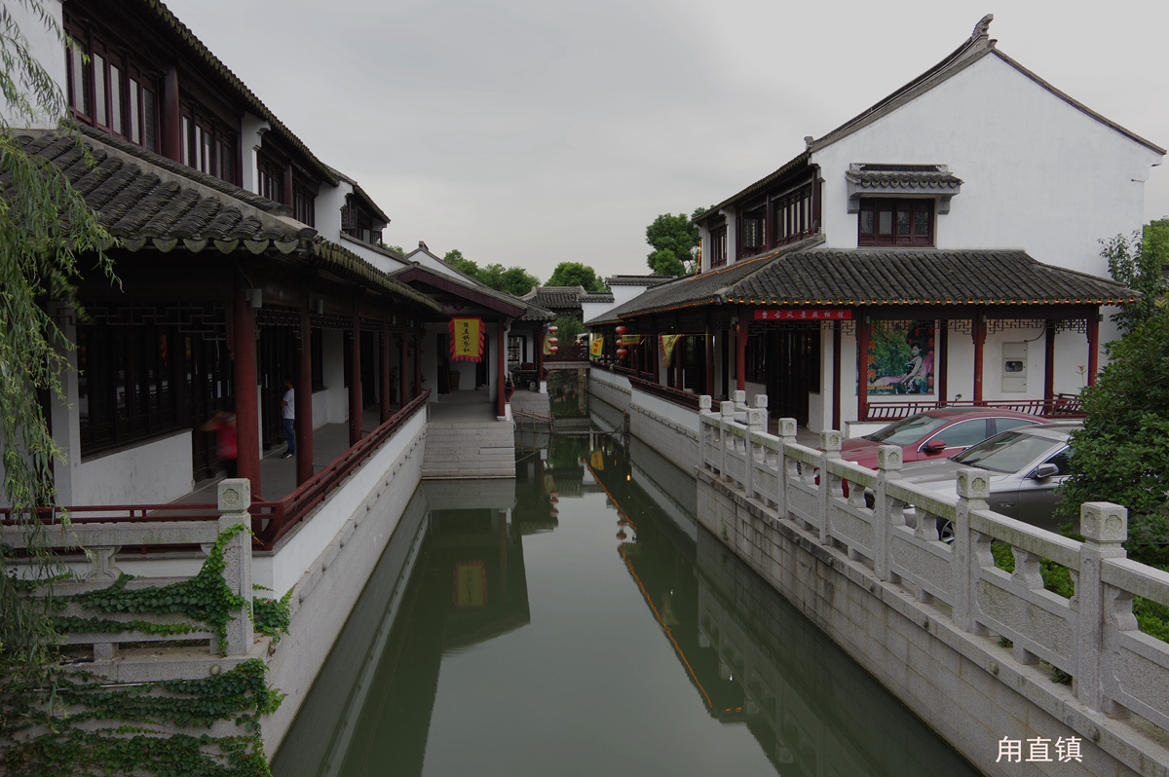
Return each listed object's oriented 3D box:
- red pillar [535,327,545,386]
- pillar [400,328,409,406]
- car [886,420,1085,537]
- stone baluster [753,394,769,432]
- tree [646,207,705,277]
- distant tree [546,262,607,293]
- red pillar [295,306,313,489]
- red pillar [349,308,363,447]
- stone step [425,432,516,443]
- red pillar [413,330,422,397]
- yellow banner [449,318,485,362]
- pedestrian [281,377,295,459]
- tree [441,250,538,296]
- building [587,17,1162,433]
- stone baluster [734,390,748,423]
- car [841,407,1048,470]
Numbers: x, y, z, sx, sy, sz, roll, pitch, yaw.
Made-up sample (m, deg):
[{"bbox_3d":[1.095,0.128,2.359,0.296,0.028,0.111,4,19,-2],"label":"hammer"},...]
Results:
[{"bbox_3d":[-1.966,-1.300,39.989,0.210,3.040,0.210,0,3,-6],"label":"red pillar"},{"bbox_3d":[-4.703,-0.310,22.824,0.210,2.950,0.210,0,3,-6],"label":"pillar"},{"bbox_3d":[5.570,1.165,10.500,4.820,1.460,1.840,0,3,-6],"label":"car"},{"bbox_3d":[3.435,0.838,16.972,0.220,1.360,0.220,0,3,-6],"label":"stone baluster"},{"bbox_3d":[7.123,-7.447,65.690,5.800,12.500,5.800,0,3,-6],"label":"tree"},{"bbox_3d":[-0.864,-6.978,81.740,6.200,9.800,6.200,0,3,-6],"label":"distant tree"},{"bbox_3d":[-3.455,0.337,10.829,0.210,3.050,0.210,-1,3,-6],"label":"red pillar"},{"bbox_3d":[-3.885,0.114,14.882,0.210,3.050,0.210,-1,3,-6],"label":"red pillar"},{"bbox_3d":[-3.328,1.433,25.608,2.550,0.160,0.320,-1,3,-6],"label":"stone step"},{"bbox_3d":[-5.172,-0.552,27.227,0.210,2.950,0.210,0,3,-6],"label":"red pillar"},{"bbox_3d":[-3.487,-1.430,26.061,1.060,1.360,0.050,0,3,-6],"label":"yellow banner"},{"bbox_3d":[-6.193,0.601,18.327,0.380,1.710,0.480,-1,3,-15],"label":"pedestrian"},{"bbox_3d":[-6.944,-5.603,64.417,7.200,9.000,7.000,-1,3,-6],"label":"tree"},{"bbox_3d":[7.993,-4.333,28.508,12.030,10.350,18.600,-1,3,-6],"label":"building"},{"bbox_3d":[3.257,0.731,18.541,0.190,1.370,0.190,-1,3,-6],"label":"stone baluster"},{"bbox_3d":[5.953,0.996,14.055,4.700,1.460,1.830,-1,3,-10],"label":"car"}]

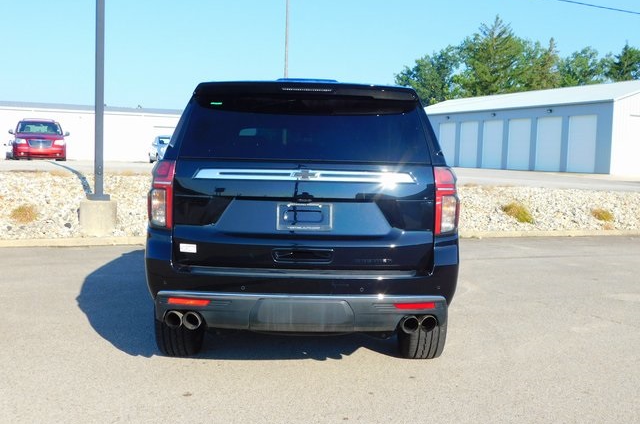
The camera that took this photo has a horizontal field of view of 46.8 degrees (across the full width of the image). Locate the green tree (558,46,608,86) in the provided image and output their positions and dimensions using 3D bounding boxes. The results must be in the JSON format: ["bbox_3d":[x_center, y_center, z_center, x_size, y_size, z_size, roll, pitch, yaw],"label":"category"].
[{"bbox_3d":[27.080,-10.471,76.000,5.344,13.121,5.344,2,4,0],"label":"green tree"}]

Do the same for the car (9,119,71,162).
[{"bbox_3d":[-11.607,-3.001,30.600,1.980,1.750,5.120,0,5,-22],"label":"car"}]

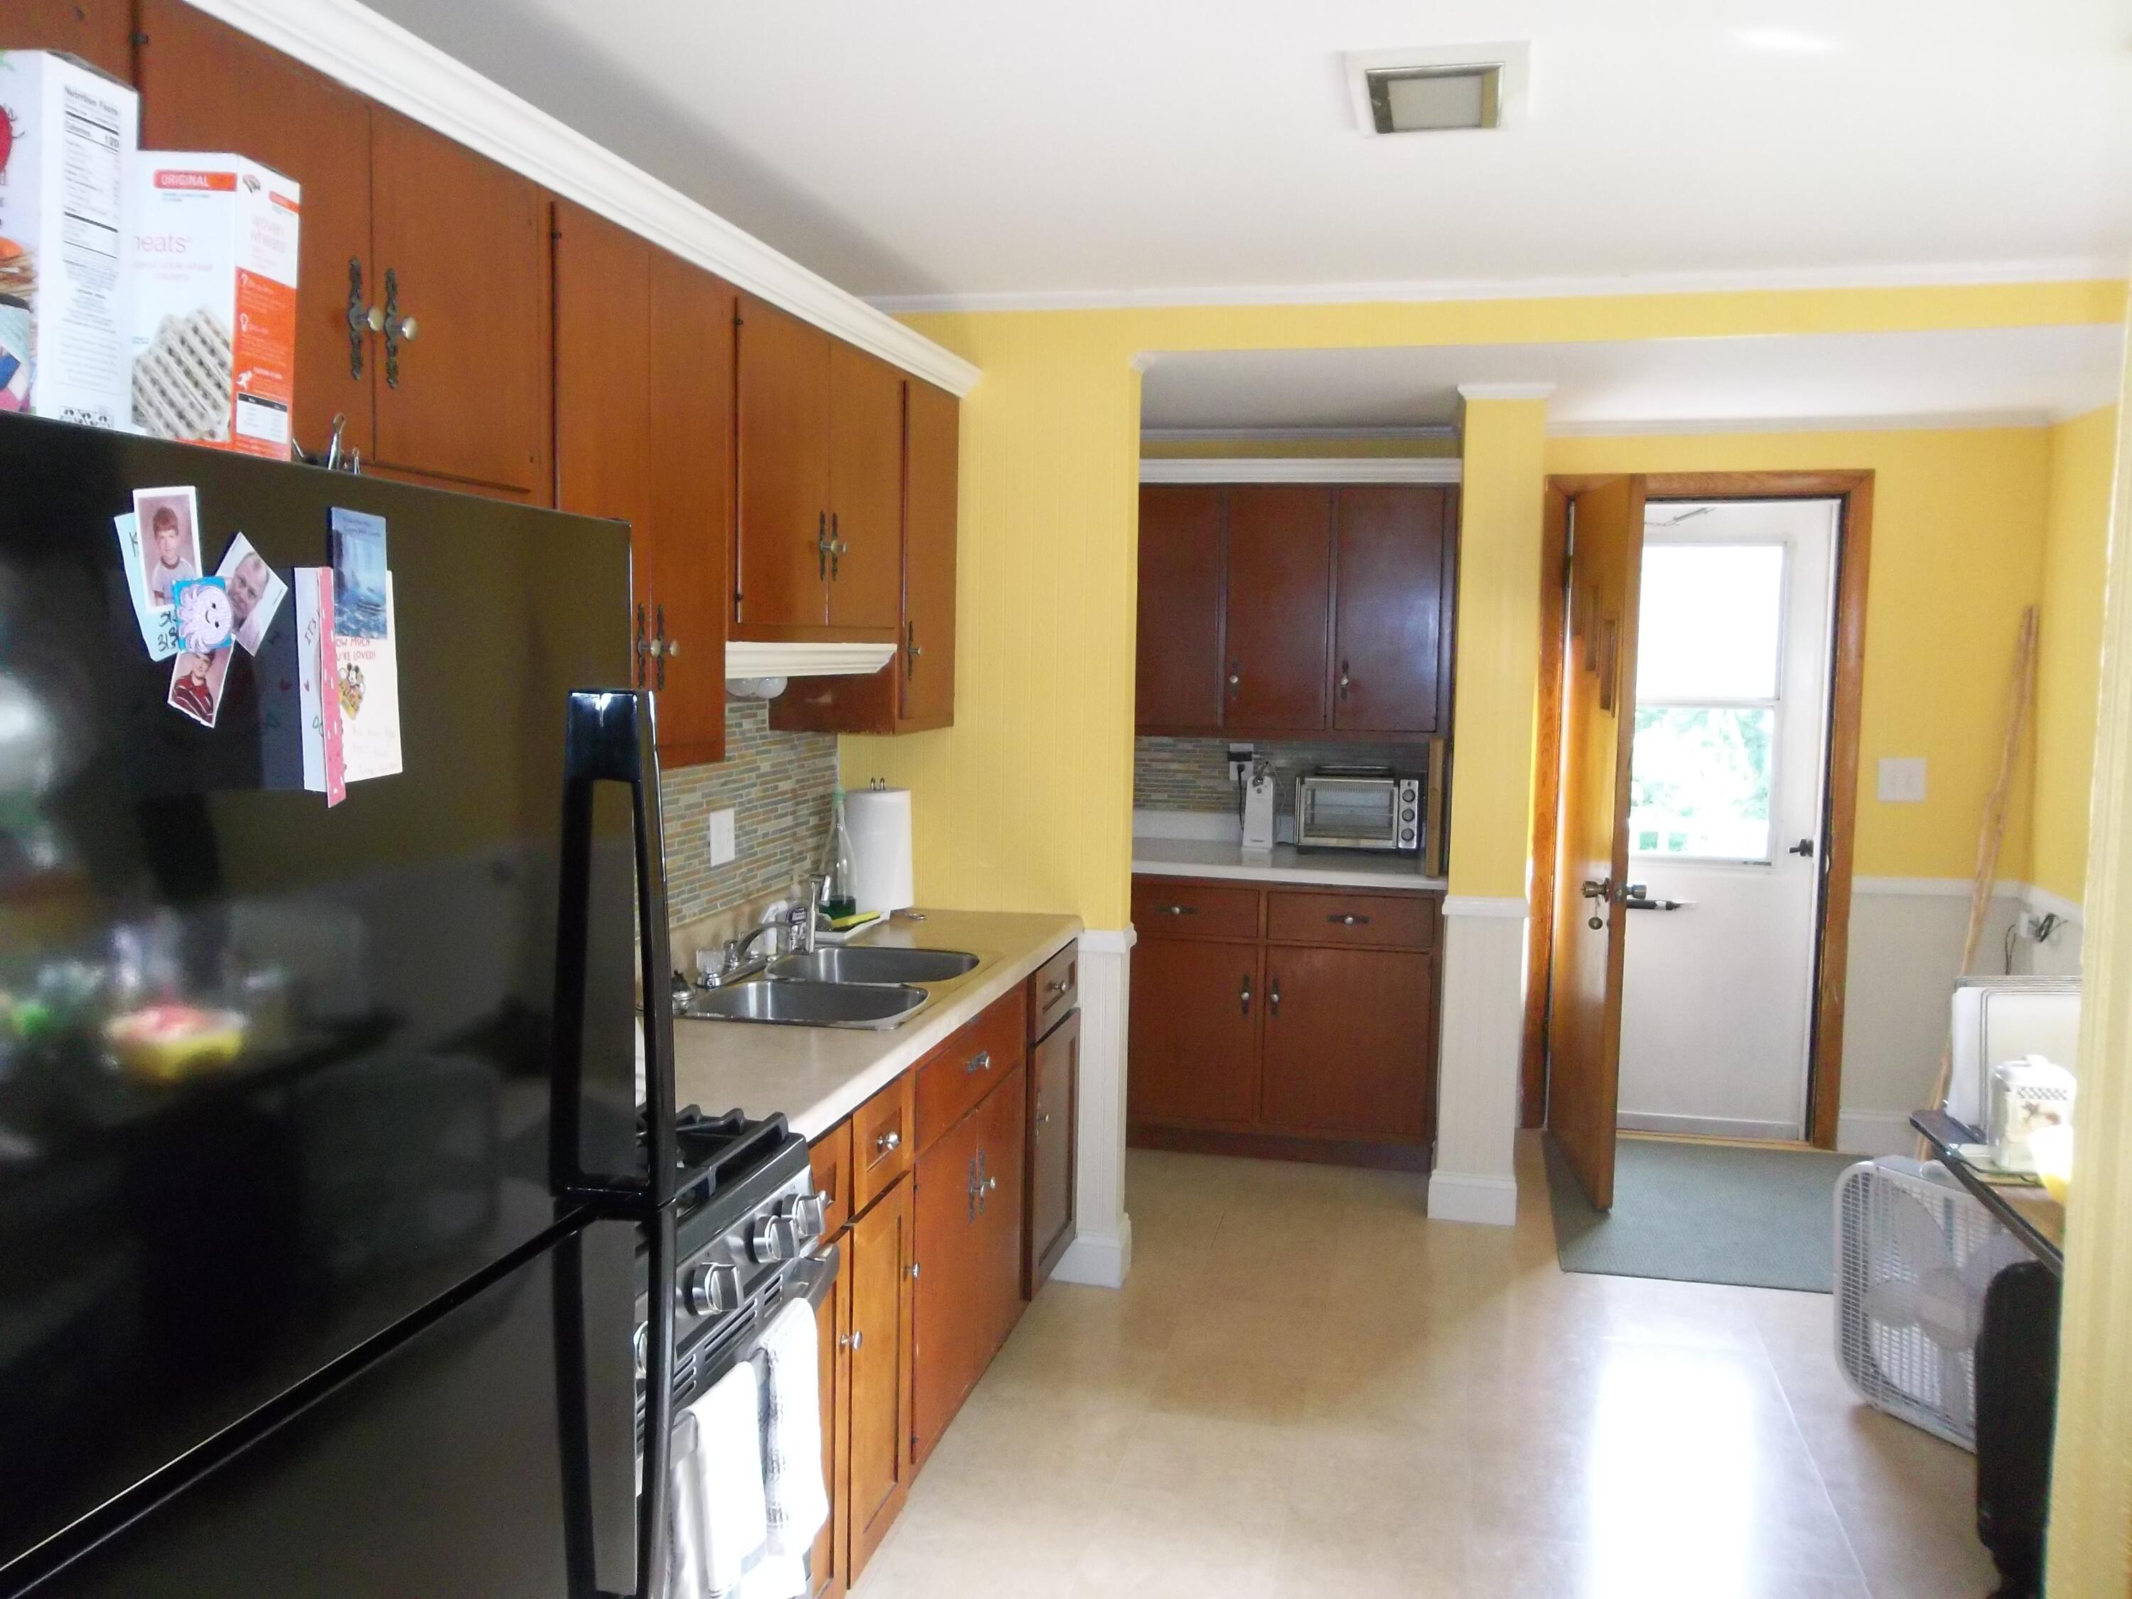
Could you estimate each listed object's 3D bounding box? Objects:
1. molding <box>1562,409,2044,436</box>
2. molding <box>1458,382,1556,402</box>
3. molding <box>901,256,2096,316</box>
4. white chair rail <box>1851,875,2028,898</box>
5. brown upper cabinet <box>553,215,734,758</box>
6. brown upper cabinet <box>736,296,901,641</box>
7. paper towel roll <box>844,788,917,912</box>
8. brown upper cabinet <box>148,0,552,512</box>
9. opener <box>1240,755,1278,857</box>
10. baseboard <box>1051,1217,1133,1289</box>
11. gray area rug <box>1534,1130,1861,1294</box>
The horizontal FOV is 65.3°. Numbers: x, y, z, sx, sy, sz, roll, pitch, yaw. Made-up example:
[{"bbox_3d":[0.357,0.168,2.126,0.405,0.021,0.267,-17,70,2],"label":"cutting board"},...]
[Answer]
[{"bbox_3d":[2.230,-1.162,5.149,1.500,0.050,0.038,2,5,13],"label":"molding"},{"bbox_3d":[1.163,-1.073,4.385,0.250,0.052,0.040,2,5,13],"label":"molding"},{"bbox_3d":[0.879,-1.127,3.643,2.850,0.046,0.045,2,6,13],"label":"molding"},{"bbox_3d":[2.712,0.279,5.173,0.485,0.057,0.027,2,5,13],"label":"white chair rail"},{"bbox_3d":[-0.770,-0.438,2.535,0.306,0.783,0.557,2,5,12],"label":"brown upper cabinet"},{"bbox_3d":[-0.608,-0.595,3.244,0.306,0.580,0.884,2,5,12],"label":"brown upper cabinet"},{"bbox_3d":[-0.458,0.128,4.037,0.160,0.285,0.160,1,5,0],"label":"paper towel roll"},{"bbox_3d":[-0.902,-0.564,1.884,0.305,0.440,0.720,2,5,13],"label":"brown upper cabinet"},{"bbox_3d":[0.635,0.029,5.429,0.095,0.280,0.120,2,5,12],"label":"opener"},{"bbox_3d":[0.065,1.128,4.180,0.182,0.135,0.160,2,5,12],"label":"baseboard"},{"bbox_3d":[1.972,1.171,4.750,1.140,0.012,1.275,2,5,12],"label":"gray area rug"}]

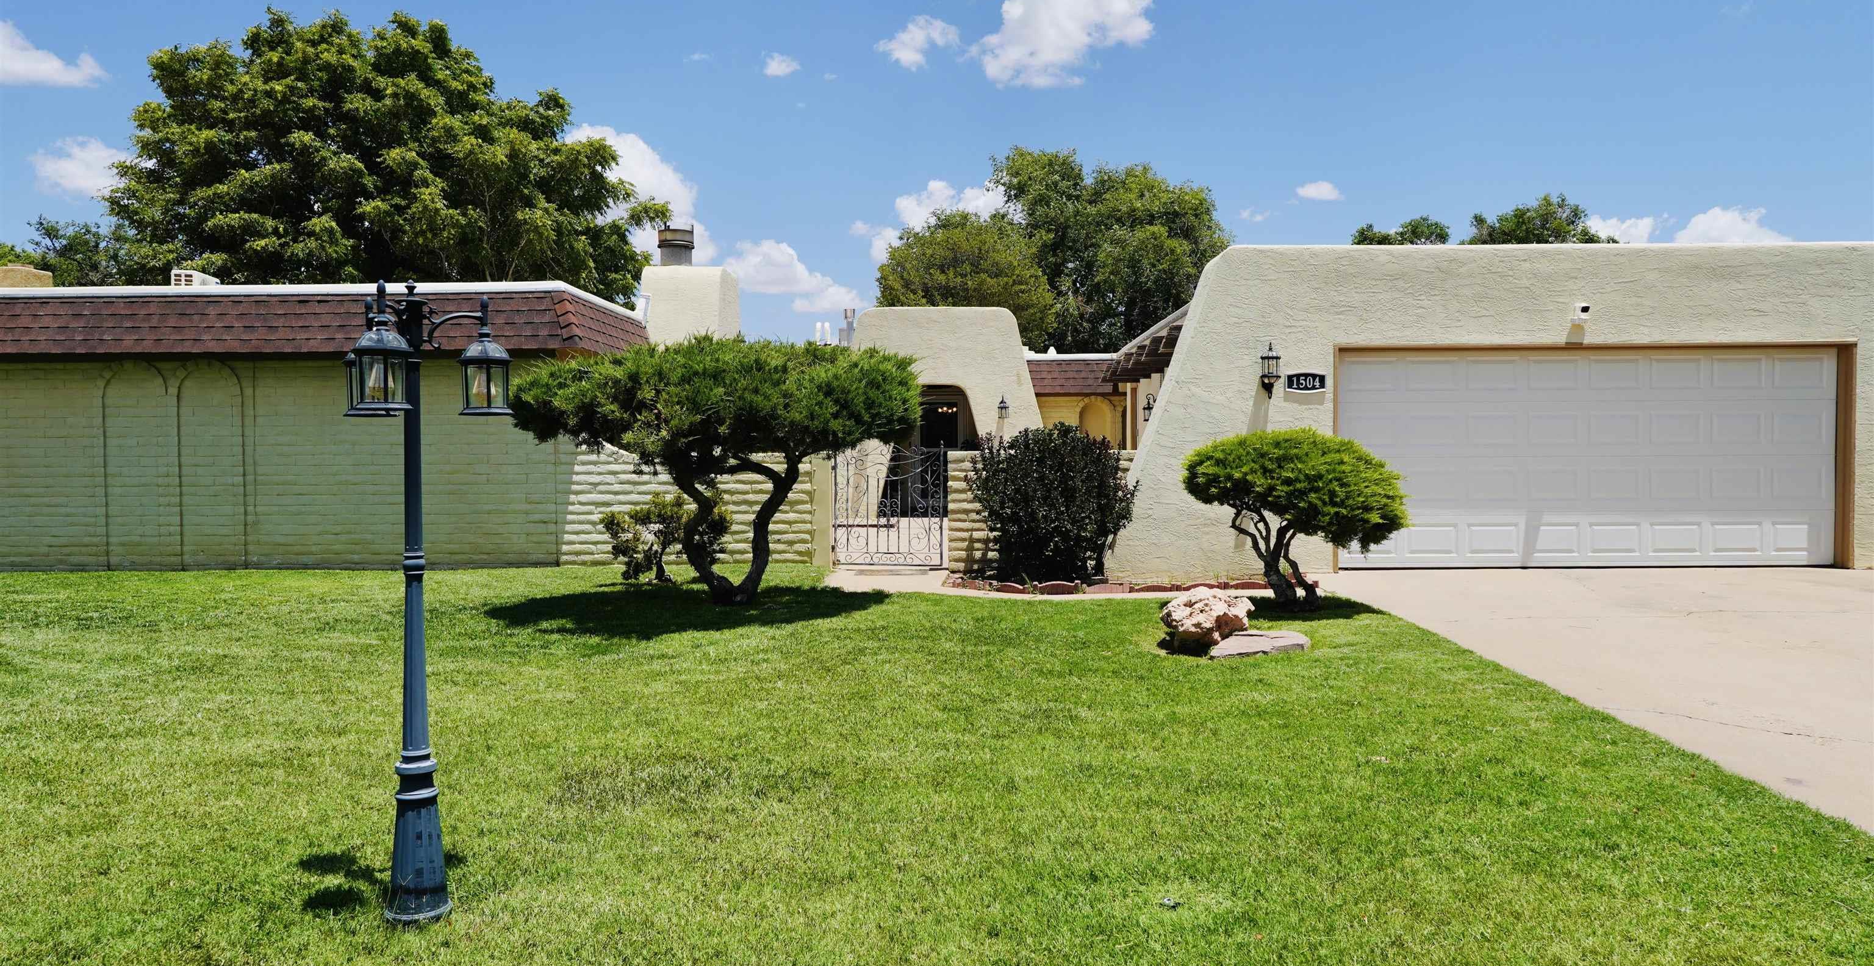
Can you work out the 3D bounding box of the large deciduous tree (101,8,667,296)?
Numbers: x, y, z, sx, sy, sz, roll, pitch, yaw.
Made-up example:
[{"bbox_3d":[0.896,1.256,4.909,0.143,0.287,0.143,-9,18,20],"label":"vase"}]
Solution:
[{"bbox_3d":[-12.200,-5.100,26.000,11.600,11.200,11.200,0,1,0],"label":"large deciduous tree"}]

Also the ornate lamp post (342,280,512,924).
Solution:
[{"bbox_3d":[-1.780,0.390,3.830,0.600,2.170,0.550,0,1,0],"label":"ornate lamp post"}]

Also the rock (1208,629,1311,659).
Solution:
[{"bbox_3d":[2.160,1.090,7.670,0.700,0.120,0.480,0,1,0],"label":"rock"}]

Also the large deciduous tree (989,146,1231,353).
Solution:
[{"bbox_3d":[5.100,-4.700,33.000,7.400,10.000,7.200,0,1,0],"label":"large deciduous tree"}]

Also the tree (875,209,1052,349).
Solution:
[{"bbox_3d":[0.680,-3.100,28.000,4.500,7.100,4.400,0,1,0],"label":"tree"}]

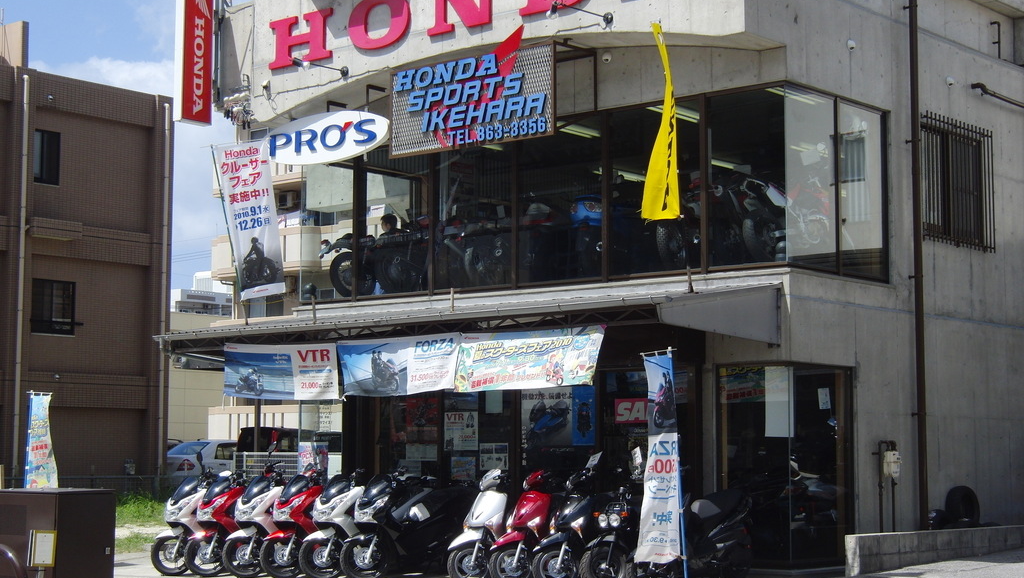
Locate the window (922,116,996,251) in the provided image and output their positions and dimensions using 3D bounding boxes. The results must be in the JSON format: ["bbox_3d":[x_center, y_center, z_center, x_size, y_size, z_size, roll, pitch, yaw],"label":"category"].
[{"bbox_3d":[5.209,-1.233,19.429,0.170,1.460,1.750,-5,-7,40],"label":"window"}]

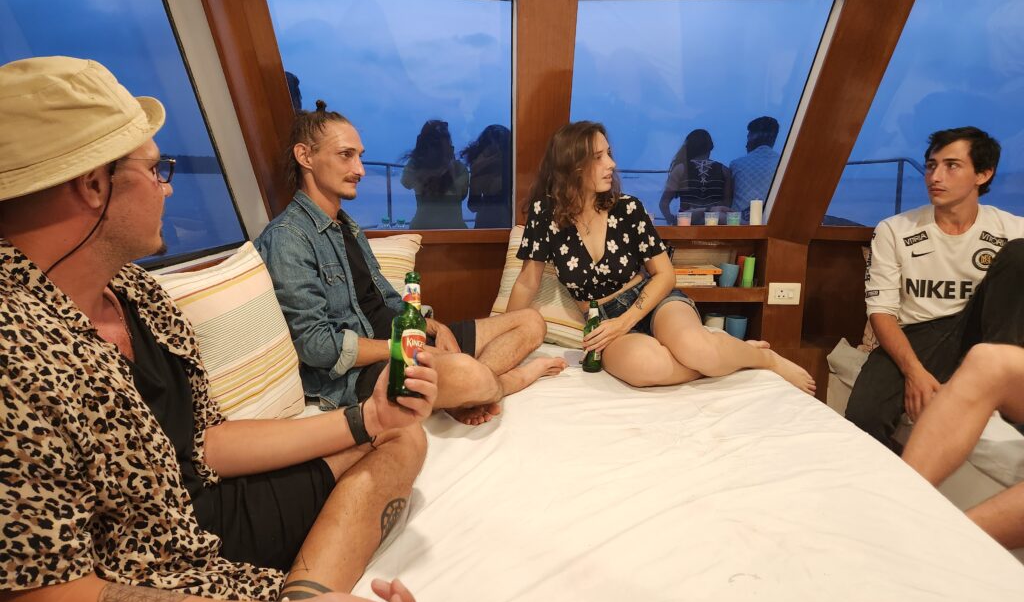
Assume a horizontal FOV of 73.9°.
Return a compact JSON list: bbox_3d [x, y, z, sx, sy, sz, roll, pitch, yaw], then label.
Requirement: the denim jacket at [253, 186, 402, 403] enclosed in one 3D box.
[{"bbox_3d":[-0.494,-0.019,2.020,0.410,0.580,0.470,1,10,27],"label":"denim jacket"}]

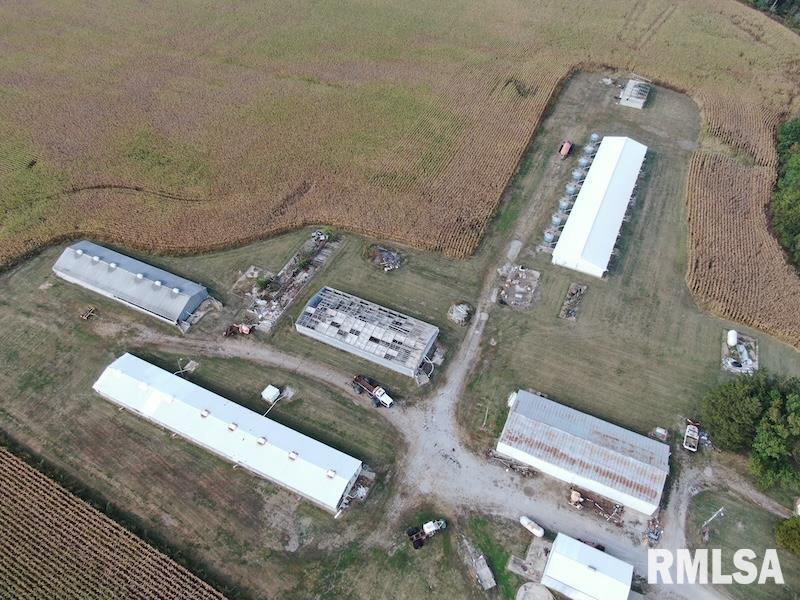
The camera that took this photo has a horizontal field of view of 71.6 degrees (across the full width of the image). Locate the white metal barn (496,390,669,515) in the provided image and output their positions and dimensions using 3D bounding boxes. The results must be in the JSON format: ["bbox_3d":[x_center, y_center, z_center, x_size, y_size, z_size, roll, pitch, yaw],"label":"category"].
[{"bbox_3d":[33.383,26.889,101.222,27.918,4.600,12.218,20,52,17],"label":"white metal barn"}]

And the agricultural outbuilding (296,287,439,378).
[{"bbox_3d":[-7.193,6.190,120.220,28.307,3.600,12.004,20,53,17],"label":"agricultural outbuilding"}]

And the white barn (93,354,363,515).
[{"bbox_3d":[-33.915,23.568,105.570,55.749,3.800,9.508,20,52,17],"label":"white barn"}]

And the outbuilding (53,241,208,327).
[{"bbox_3d":[-64.031,-5.383,130.506,37.920,4.300,10.470,20,52,17],"label":"outbuilding"}]

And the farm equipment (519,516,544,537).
[{"bbox_3d":[22.320,38.360,93.751,4.450,1.250,1.120,32,57,25],"label":"farm equipment"}]

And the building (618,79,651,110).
[{"bbox_3d":[77.869,-67.921,182.816,7.000,3.200,12.000,20,53,17],"label":"building"}]

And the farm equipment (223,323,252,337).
[{"bbox_3d":[-35.446,6.675,121.201,6.035,2.100,2.100,-9,50,-7],"label":"farm equipment"}]

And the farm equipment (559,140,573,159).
[{"bbox_3d":[48.794,-44.237,163.253,2.500,2.700,6.604,19,52,16],"label":"farm equipment"}]

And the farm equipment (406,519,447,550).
[{"bbox_3d":[4.764,38.712,92.814,6.014,2.600,2.900,-24,53,-18],"label":"farm equipment"}]

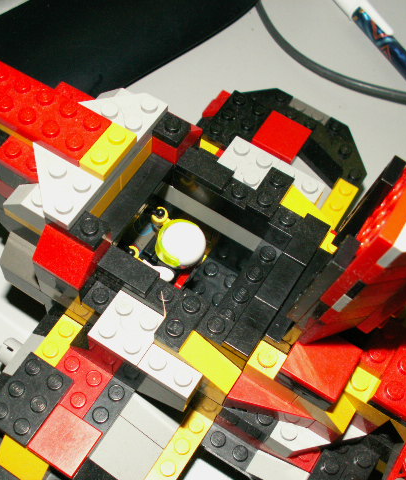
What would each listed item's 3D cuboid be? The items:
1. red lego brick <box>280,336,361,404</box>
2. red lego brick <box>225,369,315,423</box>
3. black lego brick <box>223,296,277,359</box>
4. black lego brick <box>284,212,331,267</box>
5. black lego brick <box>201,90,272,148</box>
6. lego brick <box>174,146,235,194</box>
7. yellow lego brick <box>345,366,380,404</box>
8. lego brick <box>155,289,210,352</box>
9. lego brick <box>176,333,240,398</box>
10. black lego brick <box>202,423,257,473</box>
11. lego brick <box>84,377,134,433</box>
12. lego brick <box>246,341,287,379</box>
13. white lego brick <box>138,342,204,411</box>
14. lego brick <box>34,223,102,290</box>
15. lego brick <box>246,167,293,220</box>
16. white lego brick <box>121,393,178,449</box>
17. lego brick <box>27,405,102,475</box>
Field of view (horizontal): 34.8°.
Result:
[{"bbox_3d":[0.030,0.031,0.163,0.016,0.003,0.016,30,64,11],"label":"red lego brick"},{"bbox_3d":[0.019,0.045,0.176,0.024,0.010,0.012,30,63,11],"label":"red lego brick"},{"bbox_3d":[0.013,0.023,0.170,0.008,0.003,0.016,31,64,10],"label":"black lego brick"},{"bbox_3d":[0.030,0.001,0.188,0.008,0.003,0.016,30,63,11],"label":"black lego brick"},{"bbox_3d":[0.012,-0.042,0.240,0.016,0.005,0.024,31,66,9],"label":"black lego brick"},{"bbox_3d":[0.001,-0.021,0.194,0.016,0.003,0.008,30,64,11],"label":"lego brick"},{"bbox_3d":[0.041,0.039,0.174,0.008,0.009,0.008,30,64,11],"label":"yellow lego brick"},{"bbox_3d":[-0.005,0.020,0.166,0.008,0.005,0.016,31,64,10],"label":"lego brick"},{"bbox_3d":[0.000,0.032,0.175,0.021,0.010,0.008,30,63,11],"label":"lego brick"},{"bbox_3d":[0.009,0.066,0.203,0.016,0.005,0.008,30,64,11],"label":"black lego brick"},{"bbox_3d":[-0.027,0.048,0.185,0.008,0.005,0.016,31,64,10],"label":"lego brick"},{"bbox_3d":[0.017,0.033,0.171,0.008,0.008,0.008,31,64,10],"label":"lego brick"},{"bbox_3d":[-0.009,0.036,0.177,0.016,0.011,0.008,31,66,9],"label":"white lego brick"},{"bbox_3d":[-0.035,0.002,0.177,0.016,0.011,0.016,31,66,9],"label":"lego brick"},{"bbox_3d":[0.020,-0.014,0.193,0.008,0.005,0.016,30,63,11],"label":"lego brick"},{"bbox_3d":[-0.015,0.052,0.186,0.016,0.003,0.008,31,64,10],"label":"white lego brick"},{"bbox_3d":[-0.041,0.060,0.194,0.016,0.003,0.016,30,63,11],"label":"lego brick"}]

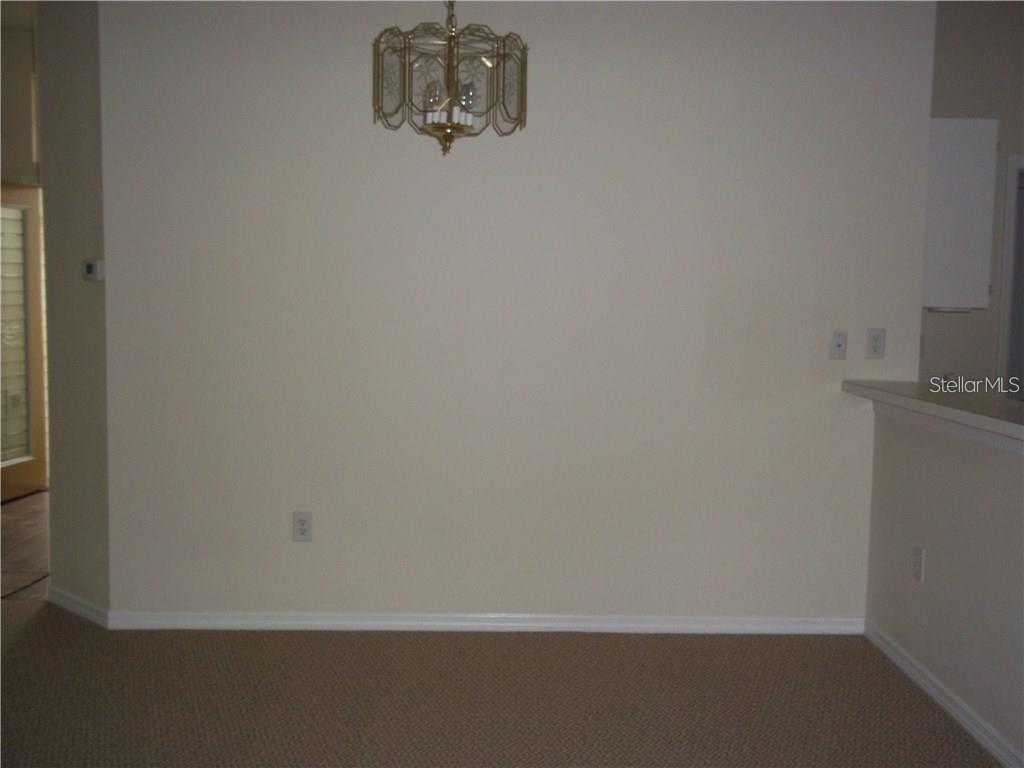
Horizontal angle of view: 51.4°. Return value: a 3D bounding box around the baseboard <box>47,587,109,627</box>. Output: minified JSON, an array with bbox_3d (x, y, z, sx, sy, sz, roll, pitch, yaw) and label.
[{"bbox_3d":[-1.814,0.925,4.466,0.550,0.072,0.015,5,6,43],"label":"baseboard"}]

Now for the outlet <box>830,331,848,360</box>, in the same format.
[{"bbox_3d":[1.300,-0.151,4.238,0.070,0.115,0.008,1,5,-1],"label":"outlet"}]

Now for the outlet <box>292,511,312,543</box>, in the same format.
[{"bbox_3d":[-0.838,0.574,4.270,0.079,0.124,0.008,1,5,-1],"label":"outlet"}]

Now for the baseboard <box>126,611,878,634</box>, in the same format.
[{"bbox_3d":[-0.089,0.959,4.307,3.036,0.072,0.015,1,5,-1],"label":"baseboard"}]

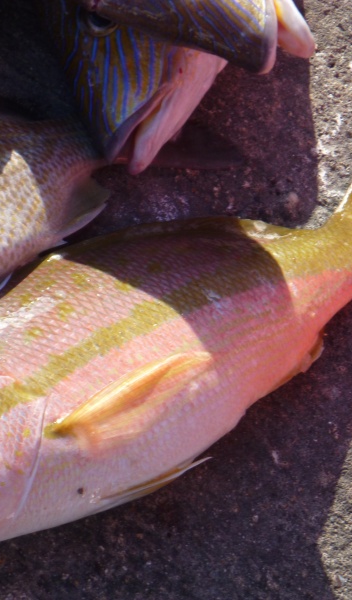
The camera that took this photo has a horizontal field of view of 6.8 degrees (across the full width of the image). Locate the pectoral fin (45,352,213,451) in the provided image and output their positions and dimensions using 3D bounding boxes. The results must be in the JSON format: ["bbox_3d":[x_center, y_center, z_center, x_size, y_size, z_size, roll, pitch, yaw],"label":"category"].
[{"bbox_3d":[-0.022,0.048,1.380,0.086,0.014,0.027,-24,74,-7],"label":"pectoral fin"}]

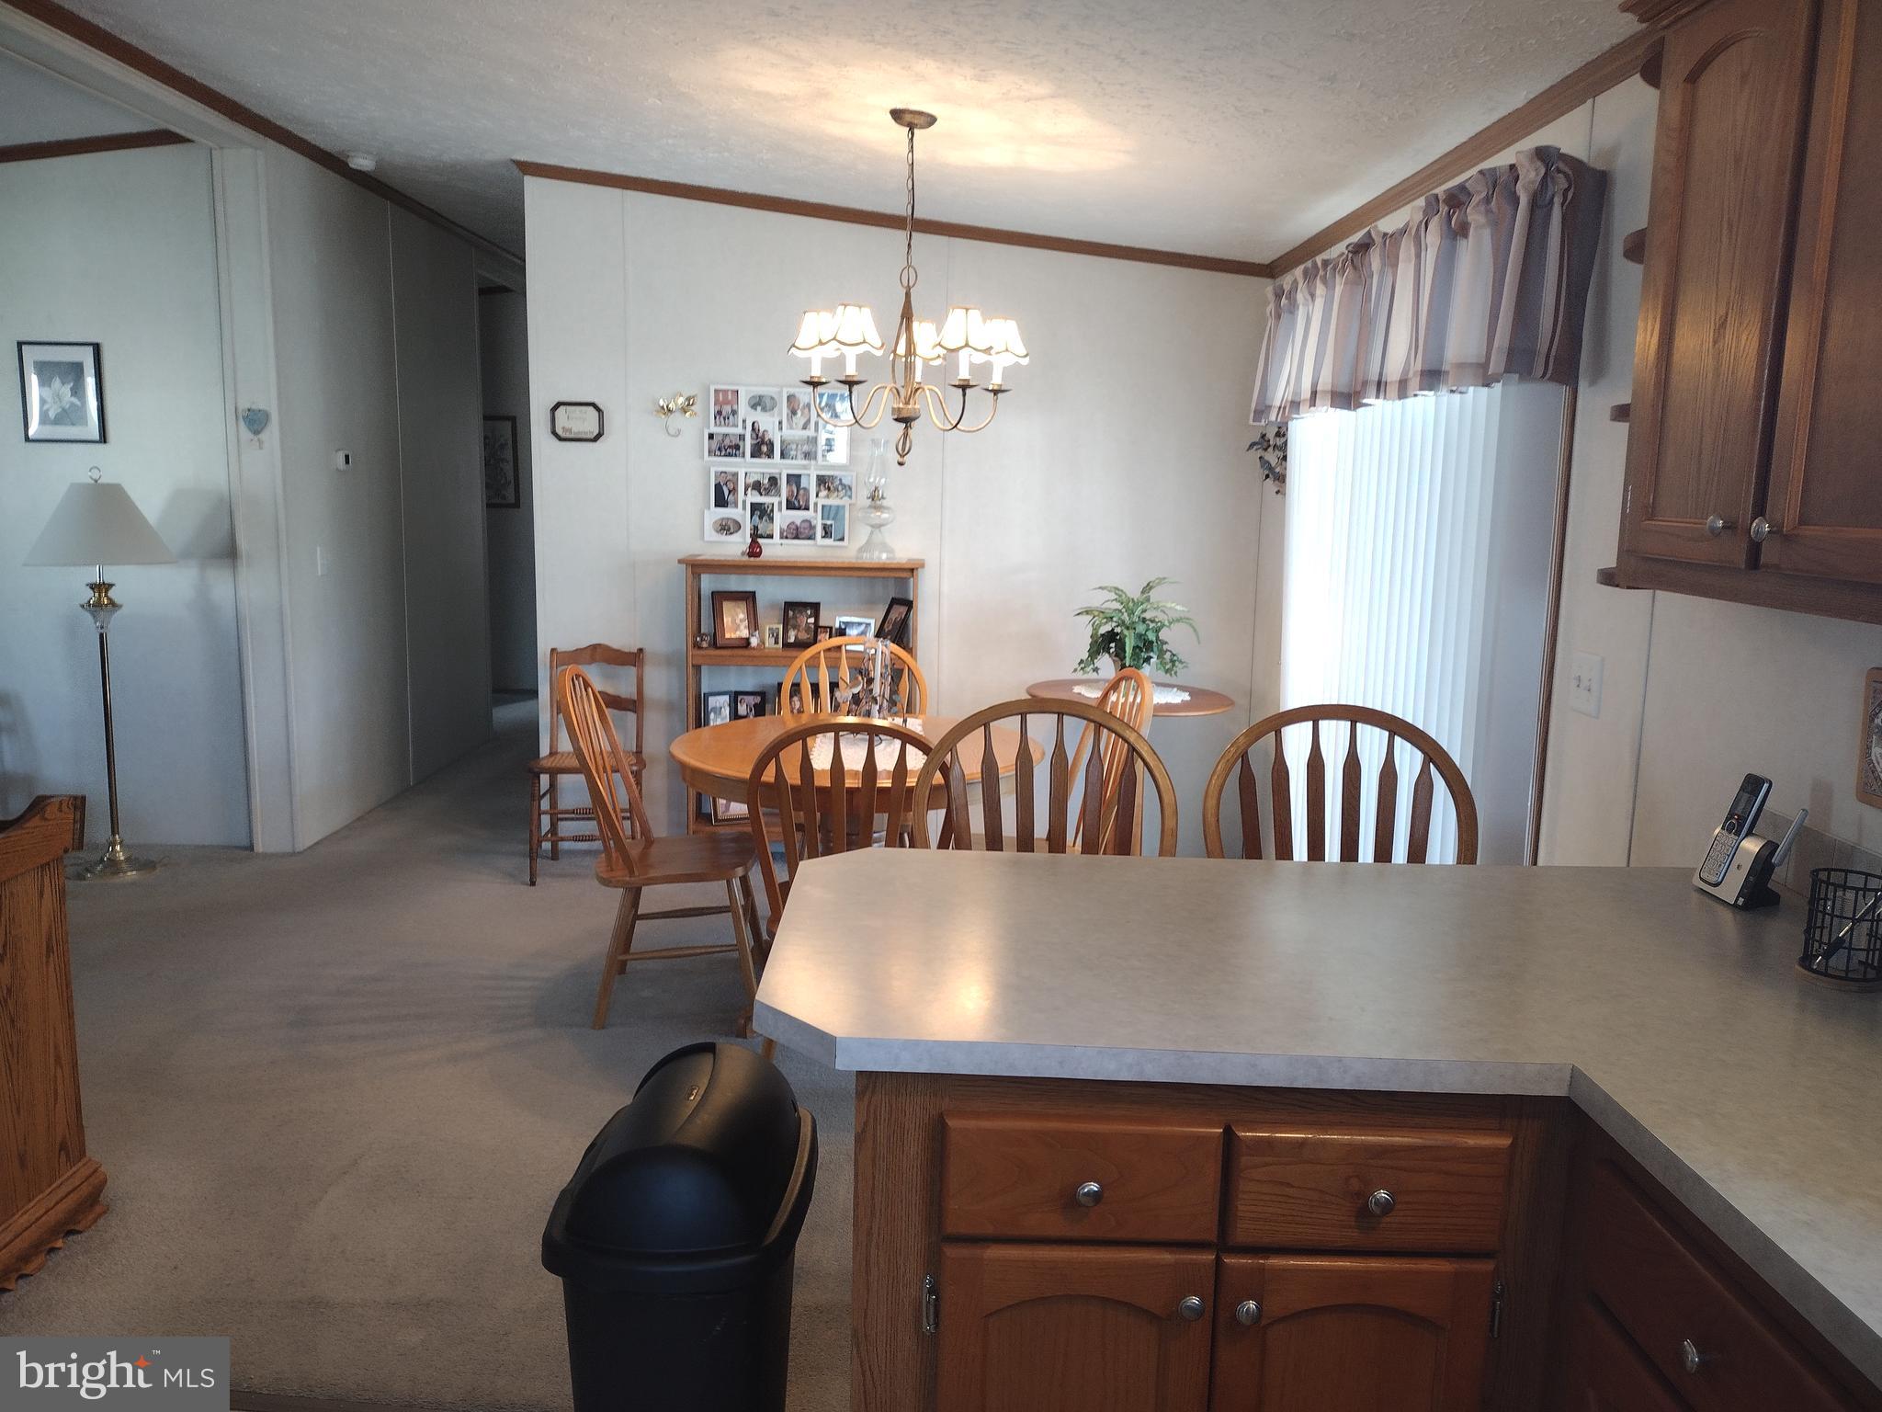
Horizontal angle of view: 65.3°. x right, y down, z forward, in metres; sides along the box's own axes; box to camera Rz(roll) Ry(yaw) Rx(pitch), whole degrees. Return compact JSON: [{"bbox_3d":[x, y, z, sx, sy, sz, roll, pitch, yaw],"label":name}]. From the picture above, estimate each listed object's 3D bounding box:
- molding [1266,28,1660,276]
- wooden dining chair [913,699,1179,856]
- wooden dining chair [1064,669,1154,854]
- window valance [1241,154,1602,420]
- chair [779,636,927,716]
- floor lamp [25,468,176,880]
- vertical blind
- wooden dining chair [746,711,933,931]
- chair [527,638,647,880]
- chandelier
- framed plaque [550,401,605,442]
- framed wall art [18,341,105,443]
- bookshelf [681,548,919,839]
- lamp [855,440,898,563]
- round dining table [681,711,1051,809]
[{"bbox_3d":[1.264,-1.405,4.055,0.035,0.055,2.950,1,9,-1],"label":"molding"},{"bbox_3d":[0.178,0.558,2.466,0.470,1.090,0.530,1,9,-1],"label":"wooden dining chair"},{"bbox_3d":[0.300,0.391,4.351,0.570,1.000,0.480,-1,9,-16],"label":"wooden dining chair"},{"bbox_3d":[1.208,-1.075,4.125,0.140,0.490,2.520,1,9,-1],"label":"window valance"},{"bbox_3d":[-0.274,0.301,4.524,0.470,0.960,0.570,1,9,-3],"label":"chair"},{"bbox_3d":[-3.160,-0.124,5.562,0.550,1.540,0.550,1,8,-1],"label":"floor lamp"},{"bbox_3d":[1.255,-0.113,4.255,0.090,2.020,2.150,1,8,-1],"label":"vertical blind"},{"bbox_3d":[-0.210,0.457,3.517,0.470,0.960,0.570,1,9,-1],"label":"wooden dining chair"},{"bbox_3d":[-1.280,0.207,5.424,0.410,0.840,0.480,0,9,-5],"label":"chair"},{"bbox_3d":[-0.092,-1.150,4.094,0.670,0.955,0.670,1,8,-1],"label":"chandelier"},{"bbox_3d":[-1.376,-1.076,5.554,0.205,0.148,0.020,1,9,-1],"label":"framed plaque"},{"bbox_3d":[-3.458,-1.231,5.781,0.322,0.390,0.025,1,8,-1],"label":"framed wall art"},{"bbox_3d":[-0.553,0.031,5.889,0.945,1.230,0.300,1,8,-1],"label":"bookshelf"},{"bbox_3d":[-0.254,-0.819,5.799,0.170,0.485,0.170,1,8,-1],"label":"lamp"},{"bbox_3d":[-0.253,0.497,4.387,1.120,0.760,1.130,1,8,0],"label":"round dining table"}]

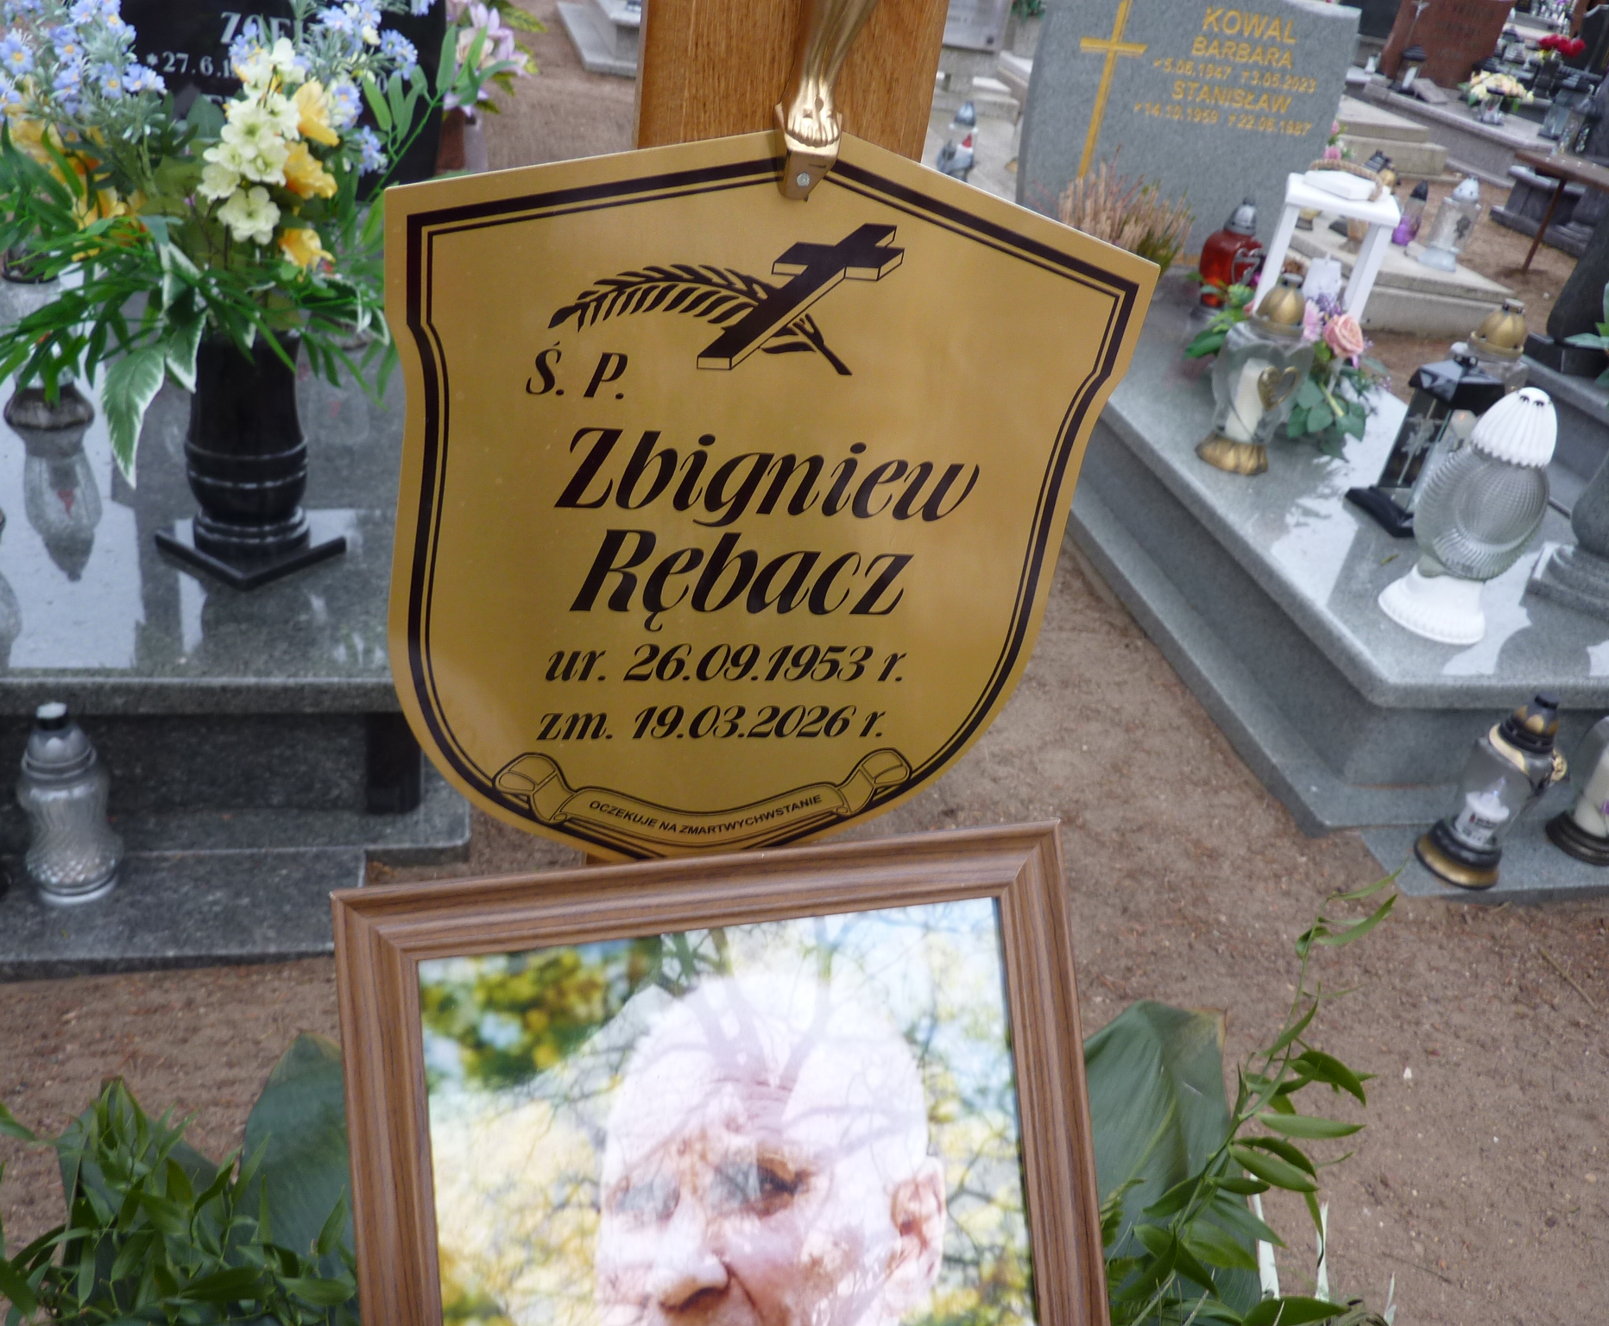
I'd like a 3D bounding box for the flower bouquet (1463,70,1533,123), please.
[{"bbox_3d":[4.666,-3.810,8.600,0.410,0.340,0.330,1,32,-14],"label":"flower bouquet"}]

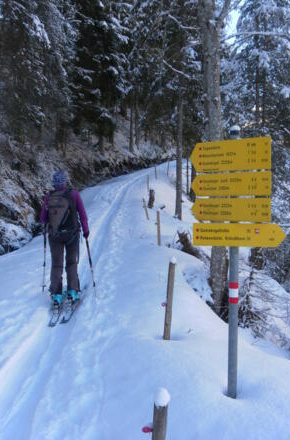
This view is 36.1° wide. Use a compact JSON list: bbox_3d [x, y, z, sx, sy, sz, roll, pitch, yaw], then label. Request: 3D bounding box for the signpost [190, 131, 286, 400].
[{"bbox_3d":[0.625,0.300,3.055,0.670,1.877,0.090,1,1,25],"label":"signpost"}]

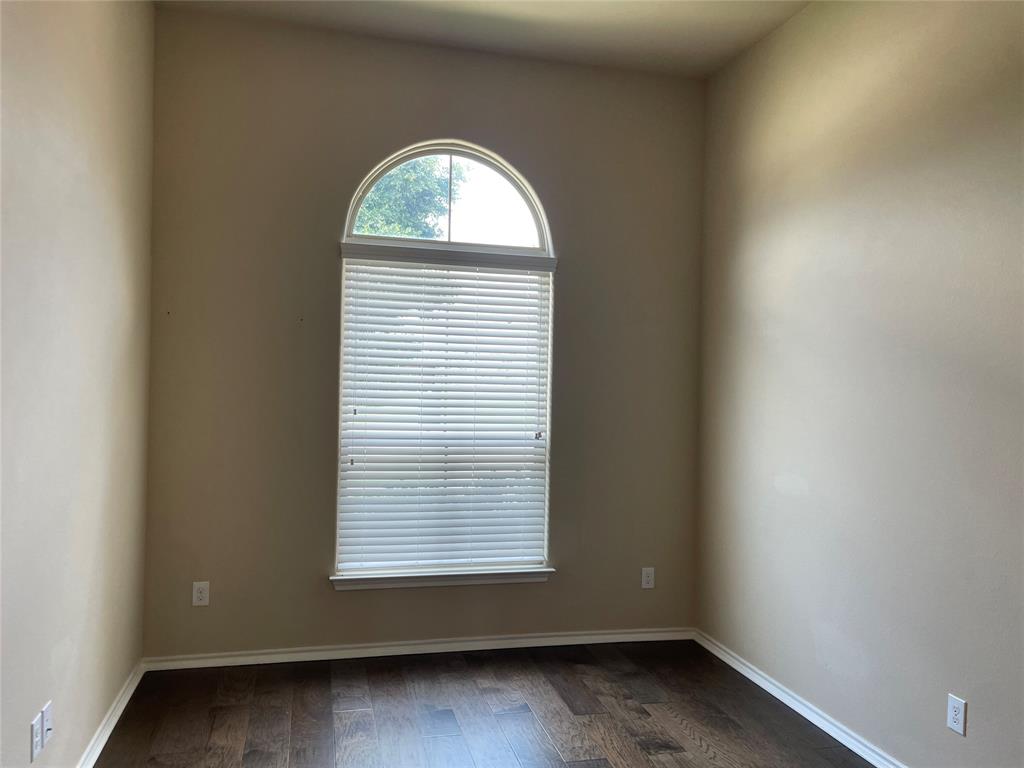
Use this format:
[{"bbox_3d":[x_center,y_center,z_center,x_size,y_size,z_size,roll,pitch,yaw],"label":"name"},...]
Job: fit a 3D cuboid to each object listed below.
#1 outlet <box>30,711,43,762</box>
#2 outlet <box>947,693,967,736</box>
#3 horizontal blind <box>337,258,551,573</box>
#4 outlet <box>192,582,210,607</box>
[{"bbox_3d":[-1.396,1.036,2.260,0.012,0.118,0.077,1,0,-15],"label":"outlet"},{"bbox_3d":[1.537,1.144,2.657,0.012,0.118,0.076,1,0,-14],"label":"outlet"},{"bbox_3d":[-0.358,0.186,4.201,1.132,1.665,0.060,1,0,-14],"label":"horizontal blind"},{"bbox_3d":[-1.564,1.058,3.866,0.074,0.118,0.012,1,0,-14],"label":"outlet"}]

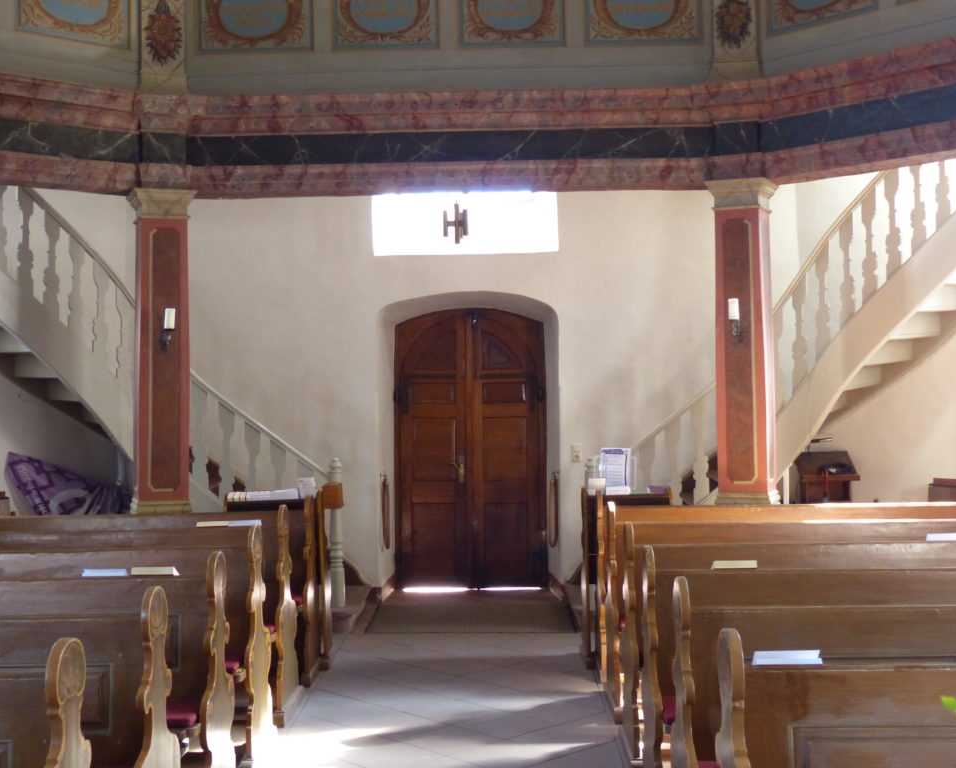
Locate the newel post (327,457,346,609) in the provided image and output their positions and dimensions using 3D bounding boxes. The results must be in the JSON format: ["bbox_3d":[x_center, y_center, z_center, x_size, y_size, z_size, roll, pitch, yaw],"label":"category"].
[{"bbox_3d":[-1.044,1.103,9.200,0.135,1.120,0.135,-1,0,1],"label":"newel post"}]

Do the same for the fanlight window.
[{"bbox_3d":[-0.105,-1.370,10.380,1.540,0.600,0.150,-1,0,1],"label":"fanlight window"}]

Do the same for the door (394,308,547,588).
[{"bbox_3d":[-0.061,0.563,10.820,1.330,2.440,0.120,-1,0,1],"label":"door"}]

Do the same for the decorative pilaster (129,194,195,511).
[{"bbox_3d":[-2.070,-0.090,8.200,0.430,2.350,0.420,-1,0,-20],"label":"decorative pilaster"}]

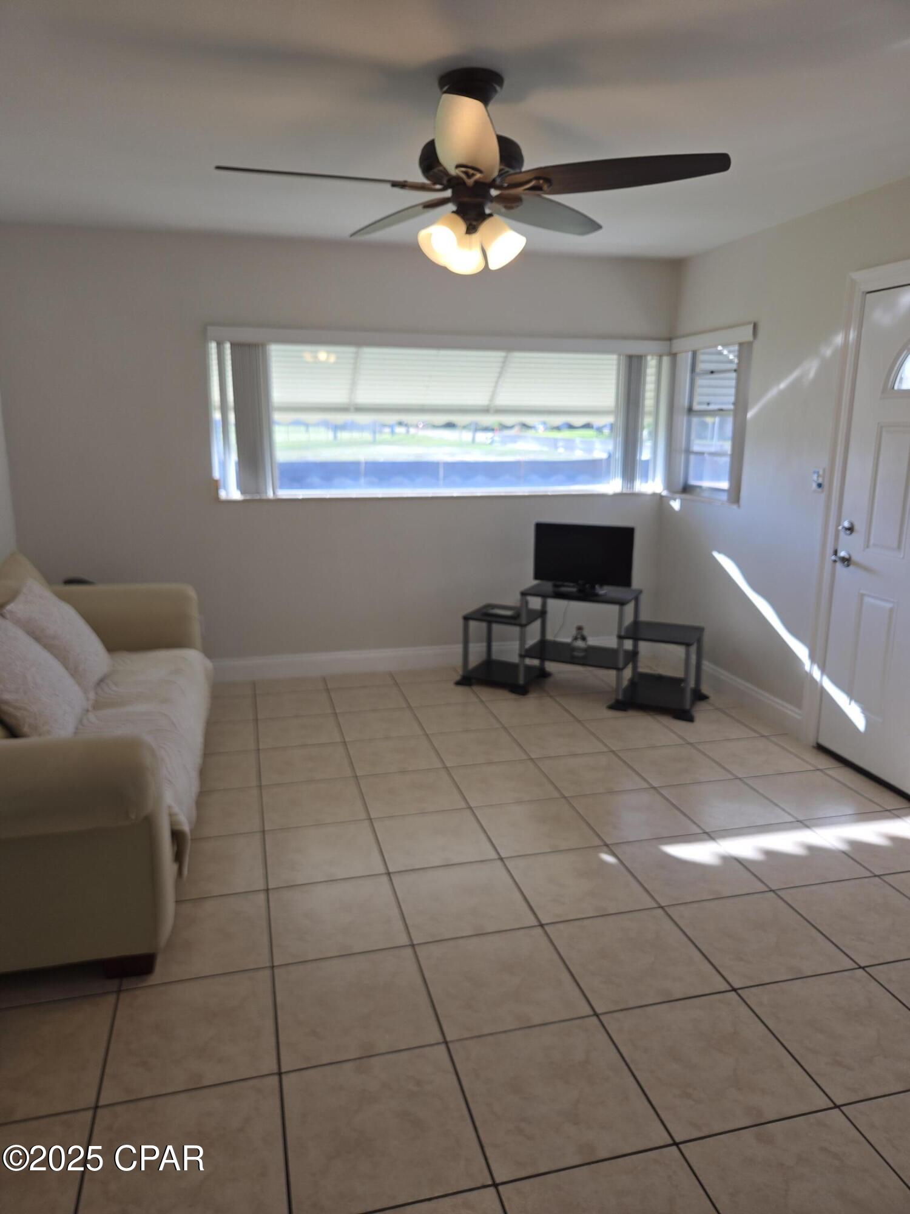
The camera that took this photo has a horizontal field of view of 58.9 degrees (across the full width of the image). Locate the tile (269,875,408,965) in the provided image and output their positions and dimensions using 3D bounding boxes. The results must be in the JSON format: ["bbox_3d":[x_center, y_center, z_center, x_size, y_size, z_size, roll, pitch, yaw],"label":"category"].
[{"bbox_3d":[-0.364,0.955,2.490,0.397,0.012,0.397,-3,13,-14],"label":"tile"}]

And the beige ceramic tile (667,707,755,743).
[{"bbox_3d":[1.278,0.608,4.140,0.396,0.010,0.396,-3,13,-14],"label":"beige ceramic tile"}]

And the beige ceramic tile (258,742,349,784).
[{"bbox_3d":[-0.663,0.703,3.625,0.397,0.012,0.397,-3,13,-14],"label":"beige ceramic tile"}]

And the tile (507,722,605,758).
[{"bbox_3d":[0.498,0.646,3.902,0.390,0.010,0.390,-3,13,-14],"label":"tile"}]

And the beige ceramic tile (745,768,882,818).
[{"bbox_3d":[1.472,0.778,3.353,0.390,0.010,0.390,-3,13,-14],"label":"beige ceramic tile"}]

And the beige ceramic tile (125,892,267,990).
[{"bbox_3d":[-0.756,0.983,2.409,0.396,0.010,0.396,-3,13,-14],"label":"beige ceramic tile"}]

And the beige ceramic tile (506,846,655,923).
[{"bbox_3d":[0.410,0.917,2.681,0.390,0.010,0.390,-3,13,-14],"label":"beige ceramic tile"}]

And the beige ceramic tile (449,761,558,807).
[{"bbox_3d":[0.211,0.749,3.429,0.390,0.010,0.390,-3,13,-14],"label":"beige ceramic tile"}]

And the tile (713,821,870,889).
[{"bbox_3d":[1.184,0.881,2.880,0.390,0.010,0.390,-3,13,-14],"label":"tile"}]

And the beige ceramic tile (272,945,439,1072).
[{"bbox_3d":[-0.264,1.040,2.112,0.397,0.012,0.397,-3,13,-14],"label":"beige ceramic tile"}]

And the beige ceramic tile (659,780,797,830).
[{"bbox_3d":[1.085,0.797,3.254,0.390,0.010,0.390,-3,13,-14],"label":"beige ceramic tile"}]

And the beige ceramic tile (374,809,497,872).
[{"bbox_3d":[-0.078,0.858,2.986,0.396,0.010,0.396,-3,13,-14],"label":"beige ceramic tile"}]

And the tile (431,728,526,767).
[{"bbox_3d":[0.111,0.664,3.803,0.390,0.010,0.390,-3,13,-14],"label":"tile"}]

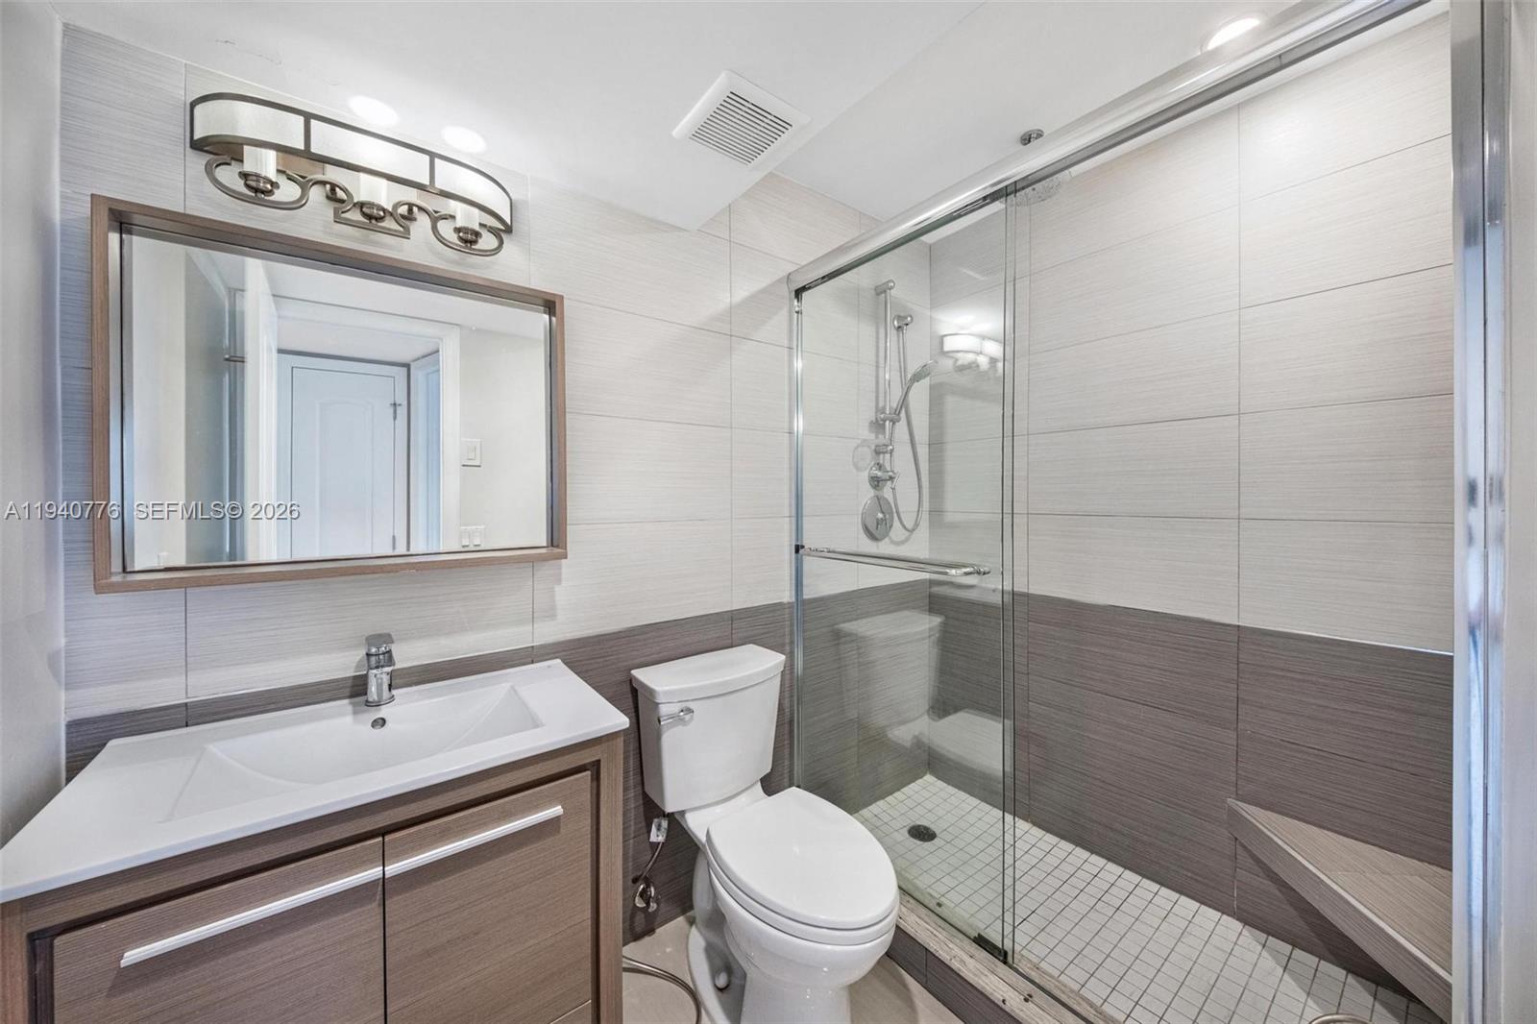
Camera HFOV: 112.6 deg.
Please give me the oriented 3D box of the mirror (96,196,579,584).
[{"bbox_3d":[-0.838,-0.203,1.103,0.757,0.667,0.074,-1,2,-37],"label":"mirror"}]

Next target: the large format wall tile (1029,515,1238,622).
[{"bbox_3d":[1.196,0.170,1.748,0.010,0.305,0.604,-1,2,-37],"label":"large format wall tile"}]

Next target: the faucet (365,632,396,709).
[{"bbox_3d":[-0.799,0.334,1.055,0.050,0.150,0.145,-1,2,-37],"label":"faucet"}]

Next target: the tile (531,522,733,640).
[{"bbox_3d":[-0.366,0.188,1.522,0.611,0.305,0.010,-1,2,-37],"label":"tile"}]

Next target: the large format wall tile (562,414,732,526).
[{"bbox_3d":[-0.368,-0.117,1.515,0.611,0.305,0.010,-1,2,-37],"label":"large format wall tile"}]

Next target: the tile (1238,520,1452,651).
[{"bbox_3d":[1.506,0.178,1.342,0.010,0.305,0.417,-1,2,-37],"label":"tile"}]

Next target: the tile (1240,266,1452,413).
[{"bbox_3d":[1.502,-0.432,1.327,0.010,0.305,0.417,-1,2,-37],"label":"tile"}]

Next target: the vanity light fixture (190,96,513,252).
[{"bbox_3d":[-0.825,-0.681,1.079,0.545,0.183,0.112,-1,2,-37],"label":"vanity light fixture"}]

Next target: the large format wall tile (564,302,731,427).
[{"bbox_3d":[-0.369,-0.422,1.508,0.611,0.305,0.010,-1,2,-37],"label":"large format wall tile"}]

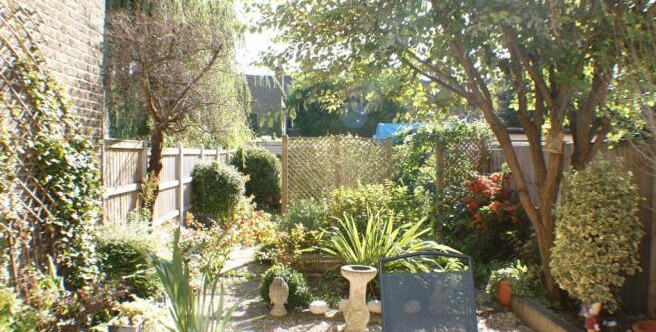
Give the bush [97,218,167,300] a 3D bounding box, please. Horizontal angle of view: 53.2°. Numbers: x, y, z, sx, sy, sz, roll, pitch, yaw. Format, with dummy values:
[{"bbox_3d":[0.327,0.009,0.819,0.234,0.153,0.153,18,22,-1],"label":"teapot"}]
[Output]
[{"bbox_3d":[-2.144,1.015,7.150,0.770,0.920,0.720,0,0,0],"label":"bush"}]

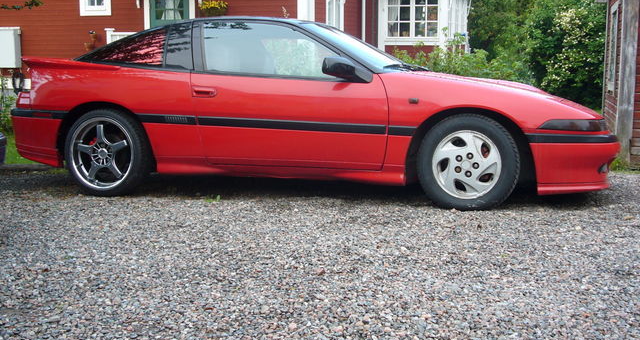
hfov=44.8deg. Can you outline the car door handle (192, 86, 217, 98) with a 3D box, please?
[{"bbox_3d":[-0.753,-0.507,5.088,0.170,0.078,0.045,2,8,16],"label":"car door handle"}]

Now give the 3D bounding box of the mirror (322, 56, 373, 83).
[{"bbox_3d":[0.167,-0.612,4.750,0.260,0.155,0.220,2,8,16],"label":"mirror"}]

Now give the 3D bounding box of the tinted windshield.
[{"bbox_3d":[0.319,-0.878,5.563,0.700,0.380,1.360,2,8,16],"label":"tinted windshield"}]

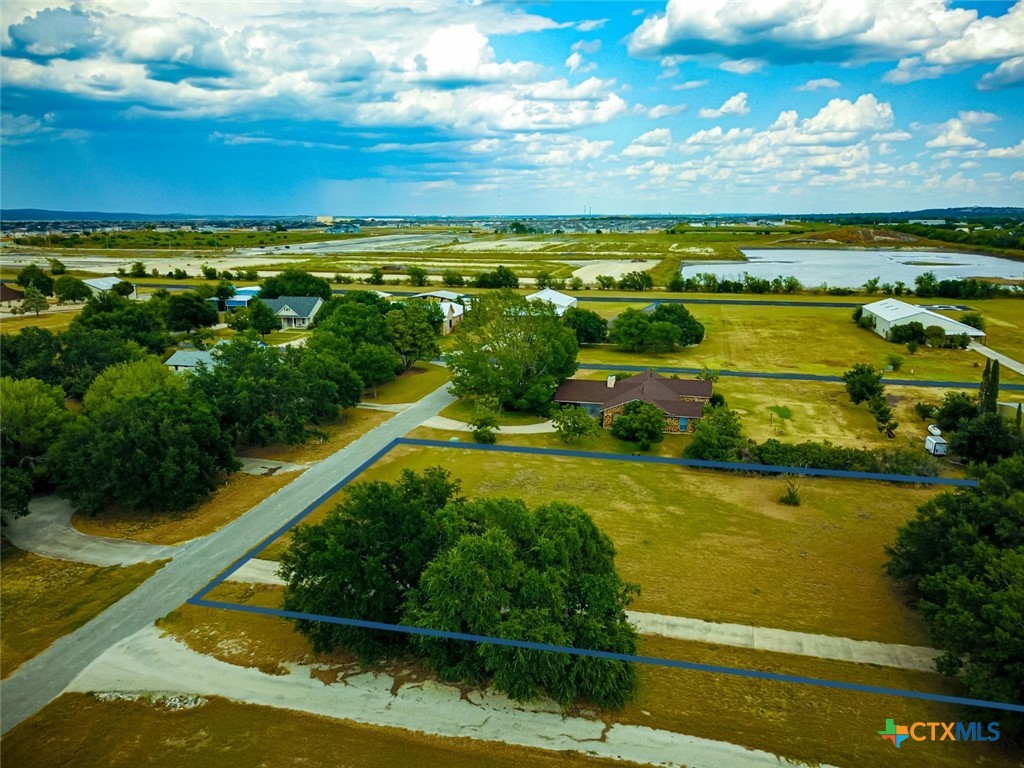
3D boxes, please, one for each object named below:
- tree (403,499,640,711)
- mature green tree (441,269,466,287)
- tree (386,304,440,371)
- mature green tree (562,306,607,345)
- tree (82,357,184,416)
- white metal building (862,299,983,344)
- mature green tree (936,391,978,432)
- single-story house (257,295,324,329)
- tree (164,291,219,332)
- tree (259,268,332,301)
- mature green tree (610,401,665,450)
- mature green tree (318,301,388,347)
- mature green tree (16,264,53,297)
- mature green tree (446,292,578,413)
[{"bbox_3d":[0.649,13.981,54.354,16.218,10.432,14.597,0,12,1],"label":"tree"},{"bbox_3d":[-25.690,-46.370,335.070,10.000,7.750,9.700,0,12,0],"label":"mature green tree"},{"bbox_3d":[-19.540,-9.050,153.060,10.640,12.990,10.320,0,12,0],"label":"tree"},{"bbox_3d":[18.386,-14.990,194.059,11.109,9.146,10.776,1,12,5],"label":"mature green tree"},{"bbox_3d":[-55.568,1.194,113.473,13.115,10.210,12.459,-6,14,-26],"label":"tree"},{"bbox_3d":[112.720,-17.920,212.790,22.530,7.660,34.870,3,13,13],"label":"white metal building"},{"bbox_3d":[66.642,4.033,114.371,5.437,6.292,5.273,7,14,30],"label":"mature green tree"},{"bbox_3d":[-63.462,-20.831,219.960,18.500,7.700,13.500,3,13,13],"label":"single-story house"},{"bbox_3d":[-88.167,-19.529,210.391,13.712,10.980,13.301,-5,13,-22],"label":"tree"},{"bbox_3d":[-70.734,-30.891,252.030,23.155,13.647,19.682,-3,13,-15],"label":"tree"},{"bbox_3d":[17.440,5.067,107.122,7.357,5.250,6.989,2,13,9],"label":"mature green tree"},{"bbox_3d":[-32.960,-10.900,161.430,14.770,13.000,14.330,0,12,0],"label":"mature green tree"},{"bbox_3d":[-184.524,-39.392,295.809,12.476,13.009,12.101,-8,15,-31],"label":"mature green tree"},{"bbox_3d":[0.080,-5.030,120.810,20.630,18.970,20.010,0,12,0],"label":"mature green tree"}]

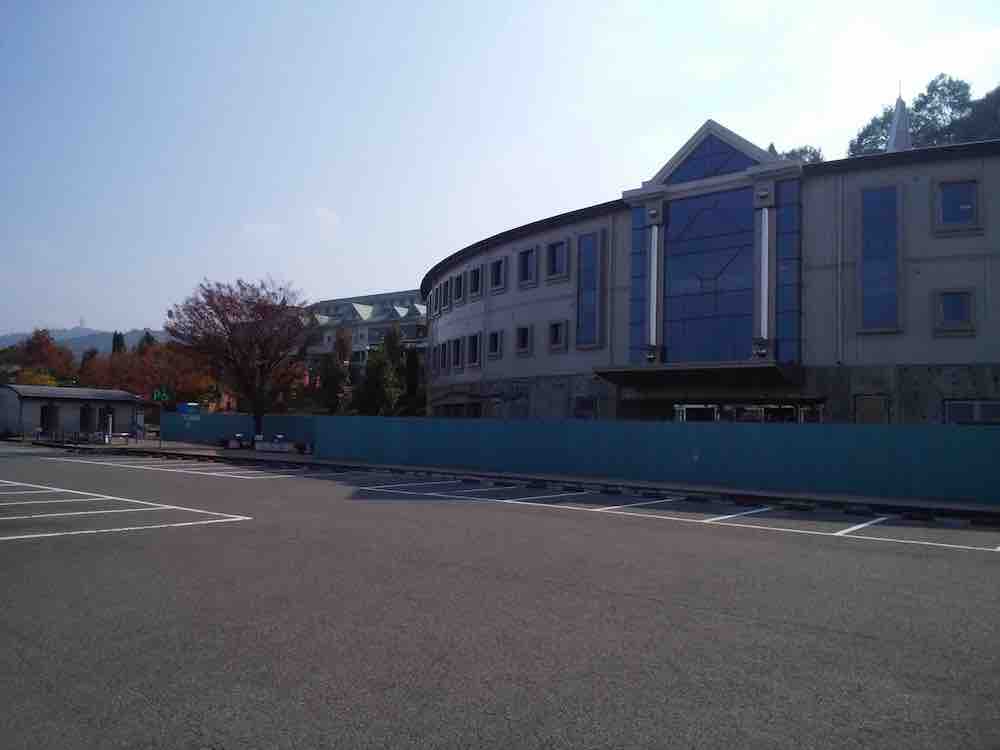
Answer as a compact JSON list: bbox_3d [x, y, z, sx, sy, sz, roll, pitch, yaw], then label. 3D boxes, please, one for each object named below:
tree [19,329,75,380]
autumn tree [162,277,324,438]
[{"bbox_3d":[-45.350,0.500,78.000,5.800,9.900,5.500,2,-4,0],"label":"tree"},{"bbox_3d":[-14.750,-0.710,44.500,8.800,9.580,8.300,2,-4,0],"label":"autumn tree"}]

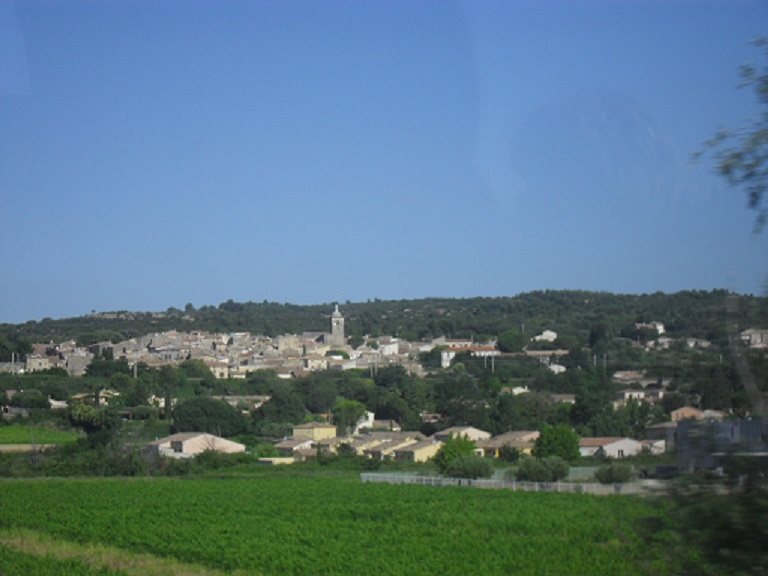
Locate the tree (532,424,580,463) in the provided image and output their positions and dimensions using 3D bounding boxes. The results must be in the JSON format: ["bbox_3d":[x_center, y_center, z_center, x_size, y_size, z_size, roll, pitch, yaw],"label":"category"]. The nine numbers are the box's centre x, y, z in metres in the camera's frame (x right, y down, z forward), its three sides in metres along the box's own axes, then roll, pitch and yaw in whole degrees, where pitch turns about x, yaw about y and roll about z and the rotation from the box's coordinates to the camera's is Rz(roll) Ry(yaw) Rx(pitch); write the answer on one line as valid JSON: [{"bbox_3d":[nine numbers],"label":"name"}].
[{"bbox_3d":[36.300,32.900,416.000,10.000,8.200,9.600,0,-3,5],"label":"tree"}]

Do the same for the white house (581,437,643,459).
[{"bbox_3d":[49.700,35.400,435.000,14.300,4.900,10.000,0,-3,-5],"label":"white house"}]

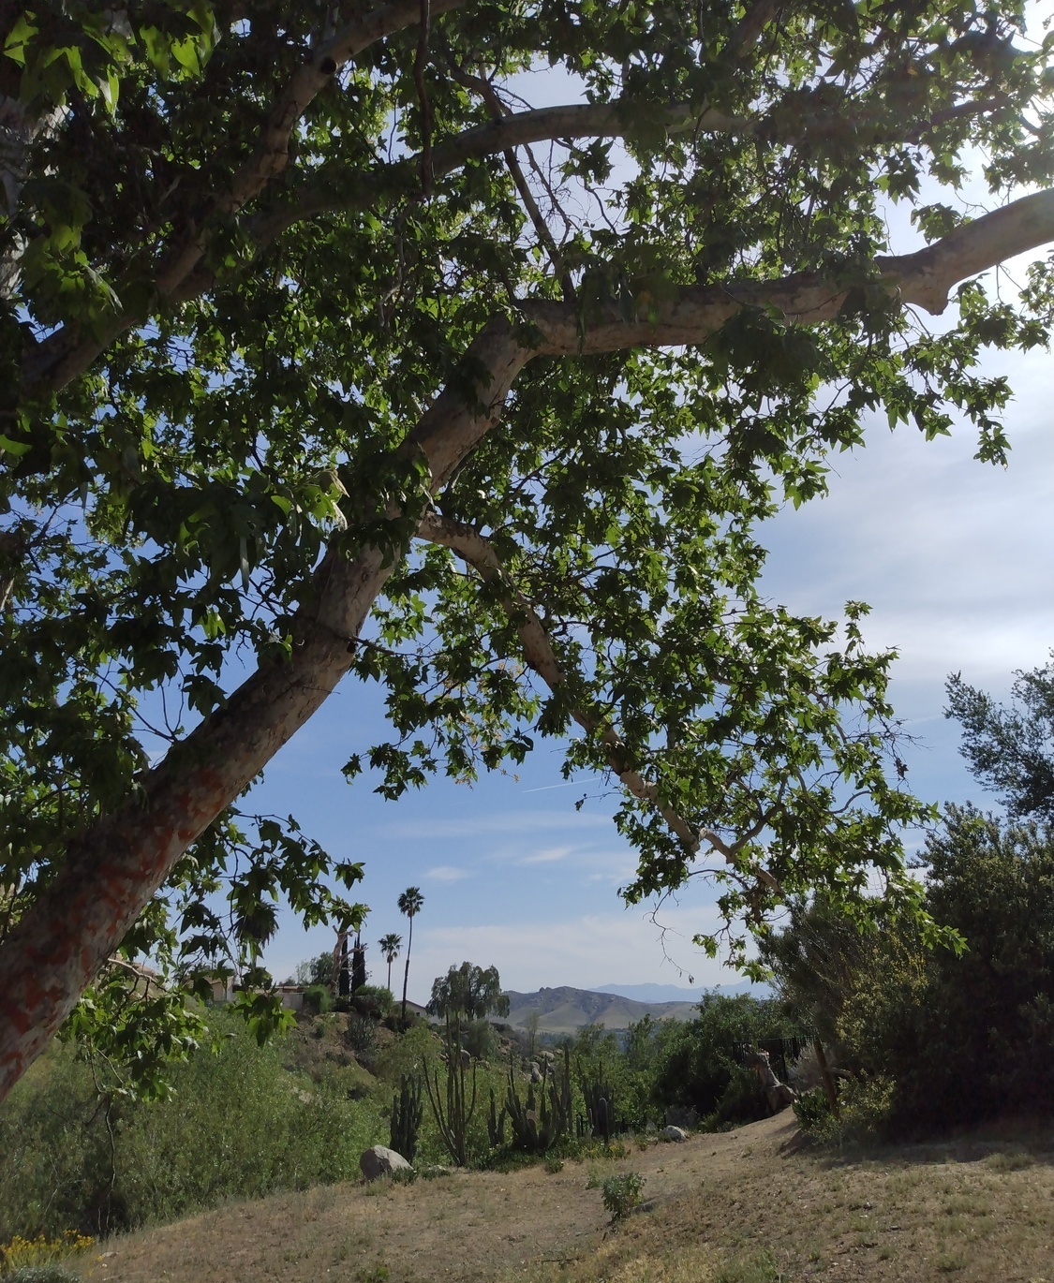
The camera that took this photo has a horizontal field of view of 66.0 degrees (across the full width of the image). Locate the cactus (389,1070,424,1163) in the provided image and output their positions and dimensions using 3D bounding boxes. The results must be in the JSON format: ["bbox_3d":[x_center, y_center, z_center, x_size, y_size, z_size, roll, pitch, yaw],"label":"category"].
[{"bbox_3d":[-2.954,11.662,19.957,0.863,1.990,0.777,0,-25,0],"label":"cactus"}]

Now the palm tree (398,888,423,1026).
[{"bbox_3d":[-14.395,38.484,100.061,3.244,15.926,3.244,0,-25,0],"label":"palm tree"}]

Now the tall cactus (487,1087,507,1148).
[{"bbox_3d":[-0.790,12.475,21.234,0.517,1.462,0.414,0,-25,0],"label":"tall cactus"}]

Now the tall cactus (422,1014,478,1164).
[{"bbox_3d":[-1.894,11.015,20.033,1.380,3.305,1.242,0,-25,0],"label":"tall cactus"}]

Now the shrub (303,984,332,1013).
[{"bbox_3d":[-19.382,33.073,75.044,2.740,2.507,2.740,0,-25,0],"label":"shrub"}]

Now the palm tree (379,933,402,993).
[{"bbox_3d":[-17.554,42.085,103.912,3.102,9.026,3.102,0,-25,0],"label":"palm tree"}]

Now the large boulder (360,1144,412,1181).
[{"bbox_3d":[-3.072,11.353,17.679,1.147,0.671,0.918,0,-25,0],"label":"large boulder"}]

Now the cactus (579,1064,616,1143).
[{"bbox_3d":[1.939,12.697,22.232,0.962,1.913,0.866,0,-25,0],"label":"cactus"}]

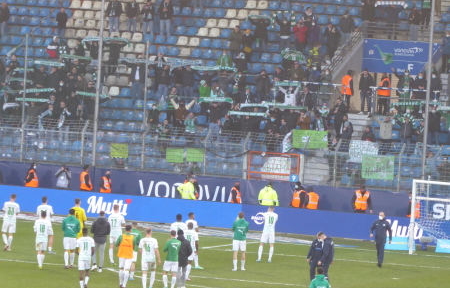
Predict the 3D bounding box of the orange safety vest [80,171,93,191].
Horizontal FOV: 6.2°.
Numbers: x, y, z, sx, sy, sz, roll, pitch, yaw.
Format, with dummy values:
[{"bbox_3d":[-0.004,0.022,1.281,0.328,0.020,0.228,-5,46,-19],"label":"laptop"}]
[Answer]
[{"bbox_3d":[-5.130,1.371,154.722,0.340,0.700,0.500,2,3,-22],"label":"orange safety vest"}]

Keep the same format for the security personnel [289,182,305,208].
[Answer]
[{"bbox_3d":[2.595,2.249,151.418,0.420,1.800,0.580,1,3,-32],"label":"security personnel"}]

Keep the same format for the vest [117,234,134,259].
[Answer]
[{"bbox_3d":[-2.948,3.031,124.101,0.480,0.740,0.340,3,3,-9],"label":"vest"}]

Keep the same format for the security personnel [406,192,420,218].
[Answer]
[{"bbox_3d":[6.746,2.624,150.990,0.400,1.700,0.550,4,3,28],"label":"security personnel"}]

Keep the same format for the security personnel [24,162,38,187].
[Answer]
[{"bbox_3d":[-7.200,1.562,155.845,0.450,1.770,0.500,4,3,22],"label":"security personnel"}]

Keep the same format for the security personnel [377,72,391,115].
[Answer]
[{"bbox_3d":[6.050,-1.939,160.366,0.450,1.720,0.480,2,3,-21],"label":"security personnel"}]

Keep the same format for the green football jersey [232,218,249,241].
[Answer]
[{"bbox_3d":[0.508,2.726,133.048,0.500,0.680,0.360,3,3,2],"label":"green football jersey"}]

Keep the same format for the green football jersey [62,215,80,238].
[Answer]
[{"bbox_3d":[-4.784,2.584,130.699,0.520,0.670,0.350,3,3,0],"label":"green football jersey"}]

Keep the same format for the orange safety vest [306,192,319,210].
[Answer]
[{"bbox_3d":[3.154,2.052,150.628,0.480,0.700,0.330,2,3,-28],"label":"orange safety vest"}]

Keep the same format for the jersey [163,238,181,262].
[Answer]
[{"bbox_3d":[-1.547,3.126,123.875,0.520,0.700,0.380,2,3,-18],"label":"jersey"}]

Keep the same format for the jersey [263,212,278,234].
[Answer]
[{"bbox_3d":[1.508,2.581,137.335,0.500,0.680,0.360,3,3,0],"label":"jersey"}]

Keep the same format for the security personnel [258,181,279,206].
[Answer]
[{"bbox_3d":[1.559,2.218,151.428,0.700,1.750,0.420,3,3,5],"label":"security personnel"}]

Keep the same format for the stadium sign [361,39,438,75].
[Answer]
[{"bbox_3d":[6.862,-3.357,162.947,3.250,1.280,0.060,4,3,23],"label":"stadium sign"}]

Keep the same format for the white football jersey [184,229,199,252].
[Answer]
[{"bbox_3d":[-1.037,2.949,126.937,0.540,0.720,0.320,3,3,8],"label":"white football jersey"}]

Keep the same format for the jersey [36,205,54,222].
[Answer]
[{"bbox_3d":[-5.779,2.372,134.618,0.550,0.740,0.320,3,3,8],"label":"jersey"}]

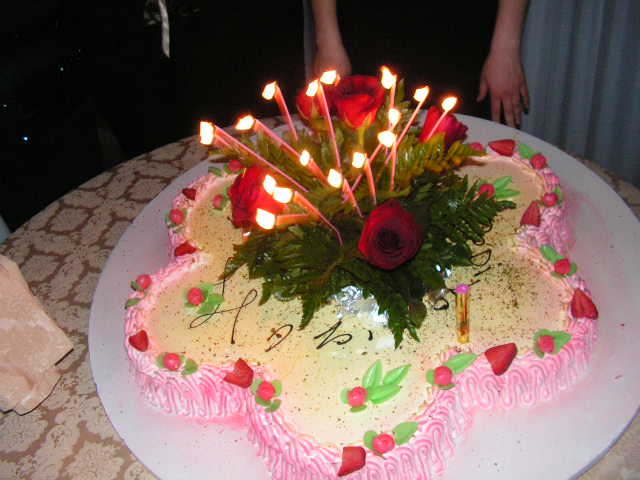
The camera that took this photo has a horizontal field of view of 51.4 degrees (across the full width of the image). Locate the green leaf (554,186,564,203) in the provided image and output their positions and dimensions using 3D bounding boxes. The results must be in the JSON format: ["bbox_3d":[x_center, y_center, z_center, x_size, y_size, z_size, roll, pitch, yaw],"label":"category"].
[{"bbox_3d":[0.325,-0.062,0.904,0.012,0.009,0.024,-5,43,5],"label":"green leaf"}]

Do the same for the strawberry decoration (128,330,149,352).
[{"bbox_3d":[-0.220,0.123,0.807,0.022,0.013,0.025,-21,44,-12],"label":"strawberry decoration"}]

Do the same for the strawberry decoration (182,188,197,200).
[{"bbox_3d":[-0.193,-0.067,0.984,0.019,0.014,0.024,-24,45,-14],"label":"strawberry decoration"}]

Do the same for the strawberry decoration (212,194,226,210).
[{"bbox_3d":[-0.145,-0.054,0.961,0.019,0.018,0.021,-18,44,-7],"label":"strawberry decoration"}]

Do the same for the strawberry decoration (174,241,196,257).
[{"bbox_3d":[-0.182,0.011,0.899,0.031,0.017,0.024,-9,43,1],"label":"strawberry decoration"}]

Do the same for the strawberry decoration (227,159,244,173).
[{"bbox_3d":[-0.141,-0.123,1.111,0.022,0.022,0.022,-11,43,0],"label":"strawberry decoration"}]

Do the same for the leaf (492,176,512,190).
[{"bbox_3d":[0.258,-0.080,0.938,0.033,0.006,0.013,-36,49,-26],"label":"leaf"}]

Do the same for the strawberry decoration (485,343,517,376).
[{"bbox_3d":[0.191,0.126,0.704,0.034,0.018,0.036,15,58,10],"label":"strawberry decoration"}]

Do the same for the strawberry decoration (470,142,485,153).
[{"bbox_3d":[0.250,-0.146,1.057,0.022,0.022,0.022,-11,43,0],"label":"strawberry decoration"}]

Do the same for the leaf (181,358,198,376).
[{"bbox_3d":[-0.164,0.159,0.827,0.018,0.007,0.023,27,54,33],"label":"leaf"}]

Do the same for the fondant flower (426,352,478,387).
[{"bbox_3d":[0.155,0.146,0.768,0.066,0.020,0.030,-30,46,-20],"label":"fondant flower"}]

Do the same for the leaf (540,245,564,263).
[{"bbox_3d":[0.289,0.017,0.829,0.016,0.007,0.028,-32,47,-22],"label":"leaf"}]

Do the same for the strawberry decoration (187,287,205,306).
[{"bbox_3d":[-0.168,0.077,0.900,0.023,0.023,0.023,-11,43,0],"label":"strawberry decoration"}]

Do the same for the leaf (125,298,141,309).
[{"bbox_3d":[-0.236,0.080,0.838,0.019,0.008,0.012,-27,46,-17],"label":"leaf"}]

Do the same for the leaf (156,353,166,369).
[{"bbox_3d":[-0.198,0.152,0.841,0.017,0.007,0.019,-6,43,5],"label":"leaf"}]

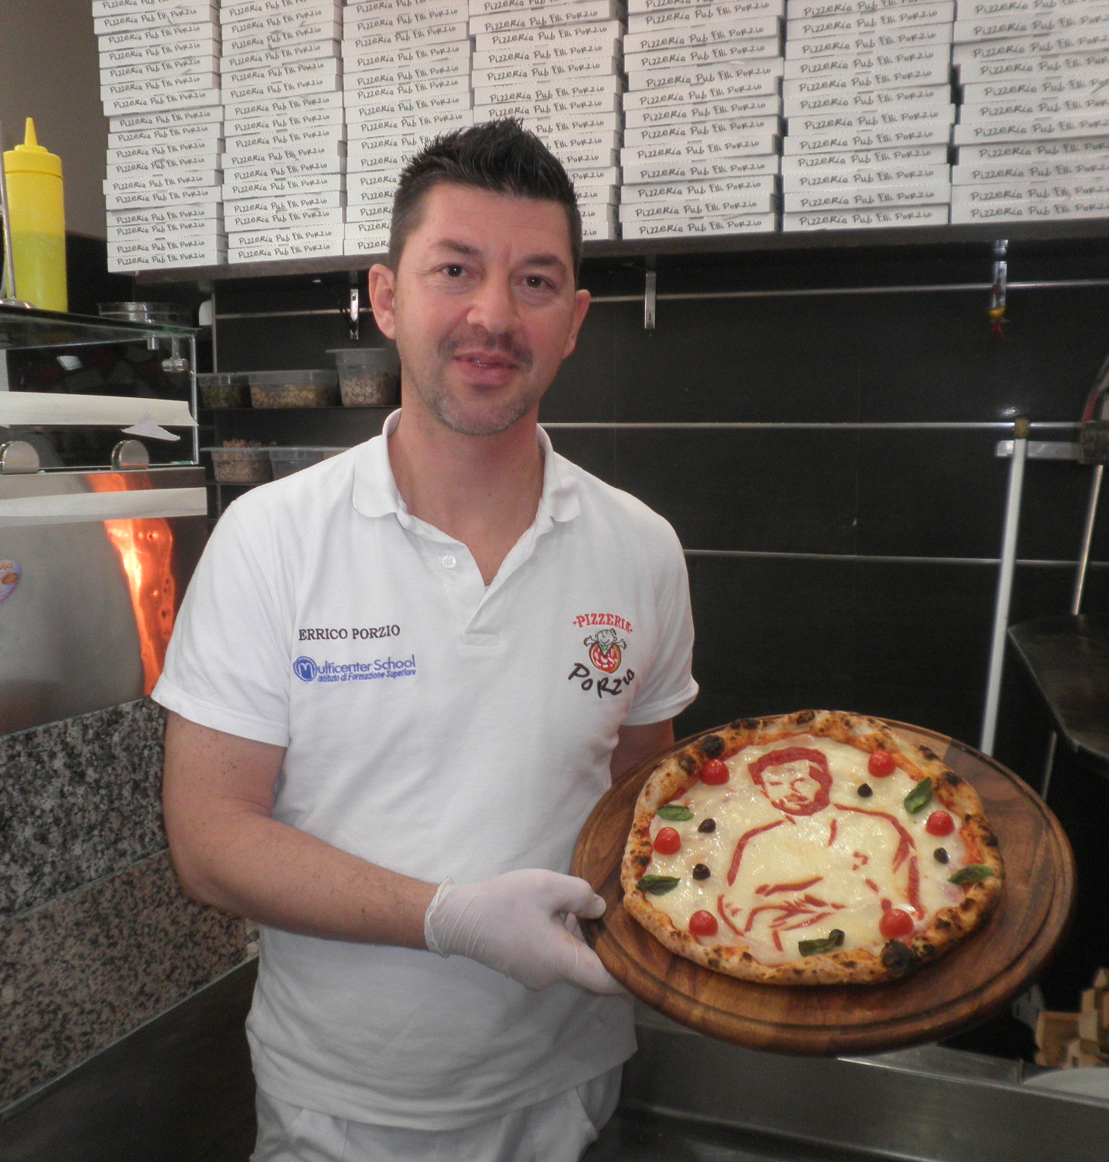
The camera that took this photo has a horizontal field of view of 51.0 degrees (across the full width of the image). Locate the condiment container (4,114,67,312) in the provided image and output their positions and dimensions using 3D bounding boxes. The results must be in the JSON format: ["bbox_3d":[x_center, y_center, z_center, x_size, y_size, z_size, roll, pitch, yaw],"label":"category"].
[{"bbox_3d":[-0.631,-0.438,1.410,0.067,0.238,0.067,0,8,0],"label":"condiment container"}]

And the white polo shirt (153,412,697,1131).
[{"bbox_3d":[-0.105,0.160,1.125,0.525,0.635,0.290,-3,8,-20],"label":"white polo shirt"}]

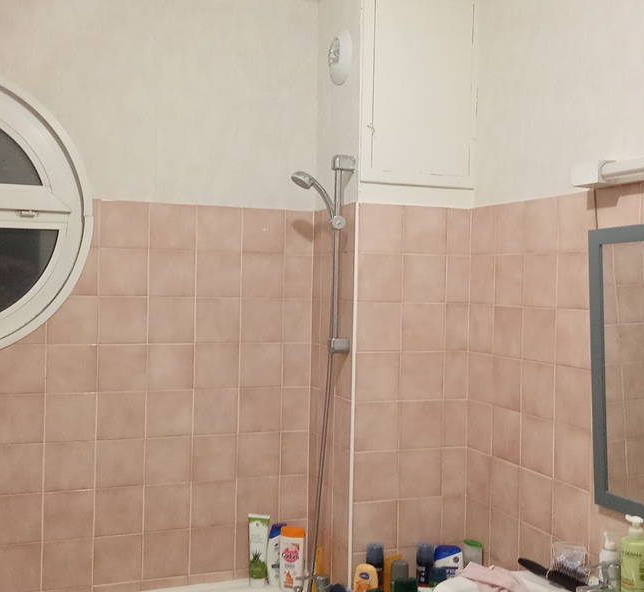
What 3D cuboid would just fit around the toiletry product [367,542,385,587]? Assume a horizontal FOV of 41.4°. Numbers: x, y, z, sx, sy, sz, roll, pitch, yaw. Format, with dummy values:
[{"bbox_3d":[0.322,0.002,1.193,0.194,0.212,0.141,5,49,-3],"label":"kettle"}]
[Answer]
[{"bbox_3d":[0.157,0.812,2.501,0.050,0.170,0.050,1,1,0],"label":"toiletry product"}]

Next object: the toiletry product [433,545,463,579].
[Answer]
[{"bbox_3d":[0.370,0.832,2.502,0.085,0.200,0.050,1,1,-6],"label":"toiletry product"}]

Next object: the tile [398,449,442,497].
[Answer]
[{"bbox_3d":[0.305,0.553,2.646,0.149,0.149,0.009,1,1,-21],"label":"tile"}]

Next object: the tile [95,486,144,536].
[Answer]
[{"bbox_3d":[-0.647,0.687,2.720,0.150,0.150,0.010,1,1,-21],"label":"tile"}]

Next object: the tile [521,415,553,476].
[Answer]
[{"bbox_3d":[0.597,0.412,2.350,0.009,0.149,0.149,1,1,-21],"label":"tile"}]

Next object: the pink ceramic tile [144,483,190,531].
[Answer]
[{"bbox_3d":[-0.492,0.675,2.719,0.148,0.149,0.010,1,1,-21],"label":"pink ceramic tile"}]

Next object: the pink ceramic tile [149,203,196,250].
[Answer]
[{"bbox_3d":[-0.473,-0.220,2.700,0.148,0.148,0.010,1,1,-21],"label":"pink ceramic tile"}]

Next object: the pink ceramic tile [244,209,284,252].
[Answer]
[{"bbox_3d":[-0.196,-0.217,2.847,0.150,0.143,0.010,1,1,-21],"label":"pink ceramic tile"}]

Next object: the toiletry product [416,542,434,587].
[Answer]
[{"bbox_3d":[0.313,0.841,2.596,0.053,0.175,0.053,1,1,0],"label":"toiletry product"}]

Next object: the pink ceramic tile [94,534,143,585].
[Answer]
[{"bbox_3d":[-0.643,0.835,2.694,0.150,0.150,0.010,1,1,-21],"label":"pink ceramic tile"}]

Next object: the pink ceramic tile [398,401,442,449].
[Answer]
[{"bbox_3d":[0.305,0.400,2.625,0.148,0.148,0.010,1,1,-21],"label":"pink ceramic tile"}]

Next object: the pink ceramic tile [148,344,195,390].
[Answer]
[{"bbox_3d":[-0.488,0.230,2.744,0.149,0.149,0.010,1,1,-21],"label":"pink ceramic tile"}]

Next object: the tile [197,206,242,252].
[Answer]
[{"bbox_3d":[-0.334,-0.220,2.765,0.148,0.148,0.010,1,1,-21],"label":"tile"}]

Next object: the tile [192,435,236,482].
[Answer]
[{"bbox_3d":[-0.358,0.539,2.828,0.150,0.150,0.010,1,1,-21],"label":"tile"}]

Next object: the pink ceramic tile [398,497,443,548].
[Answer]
[{"bbox_3d":[0.302,0.705,2.650,0.149,0.149,0.010,1,1,-21],"label":"pink ceramic tile"}]

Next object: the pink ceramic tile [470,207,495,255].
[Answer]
[{"bbox_3d":[0.505,-0.199,2.637,0.010,0.149,0.146,1,1,-21],"label":"pink ceramic tile"}]

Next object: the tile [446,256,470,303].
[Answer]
[{"bbox_3d":[0.431,-0.054,2.708,0.084,0.150,0.010,1,1,-21],"label":"tile"}]

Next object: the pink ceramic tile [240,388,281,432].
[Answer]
[{"bbox_3d":[-0.206,0.382,2.823,0.148,0.148,0.010,1,1,-21],"label":"pink ceramic tile"}]

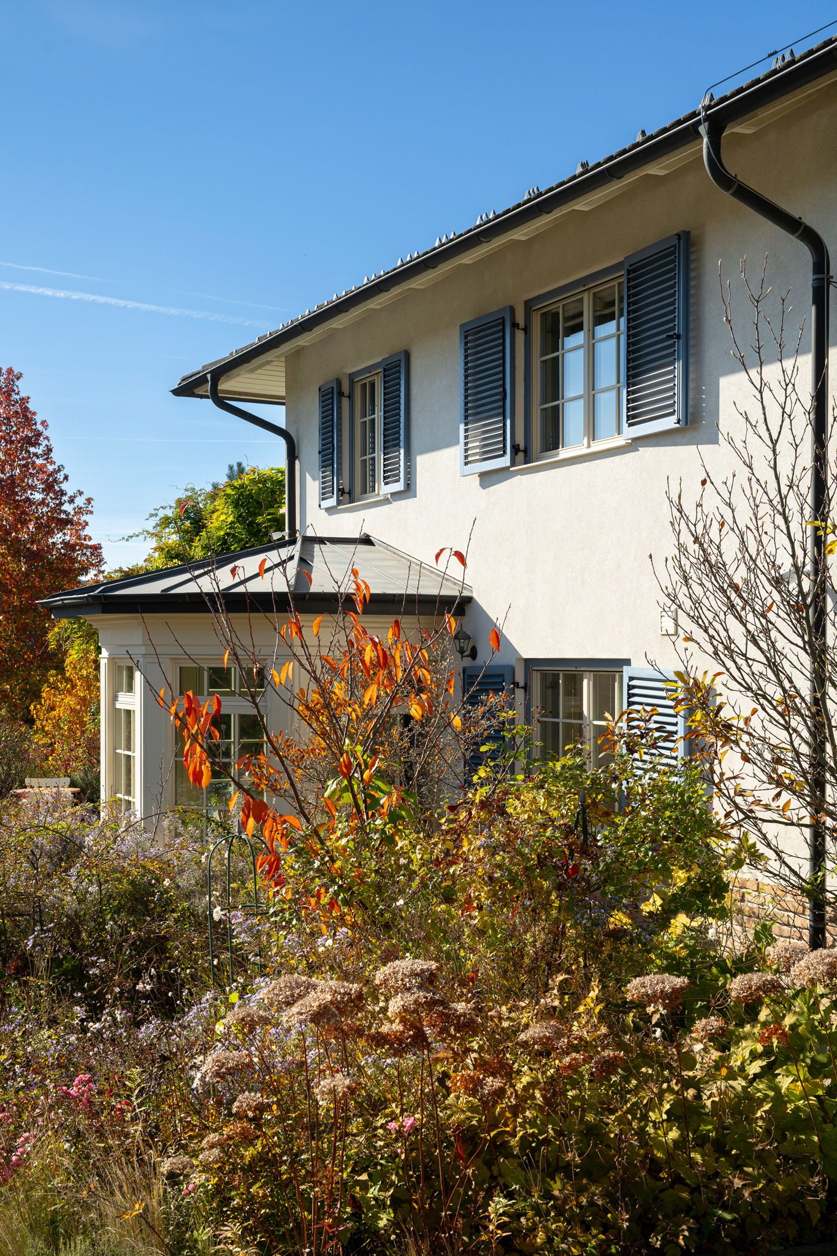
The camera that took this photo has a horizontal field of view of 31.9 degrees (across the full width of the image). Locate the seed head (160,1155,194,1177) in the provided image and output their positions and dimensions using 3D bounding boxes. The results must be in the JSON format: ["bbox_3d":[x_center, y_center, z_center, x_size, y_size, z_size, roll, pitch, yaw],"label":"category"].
[{"bbox_3d":[-0.618,1.377,3.750,0.085,0.048,0.085,0,0,0],"label":"seed head"}]

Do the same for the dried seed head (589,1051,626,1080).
[{"bbox_3d":[0.513,1.193,4.000,0.099,0.073,0.099,0,0,0],"label":"dried seed head"}]

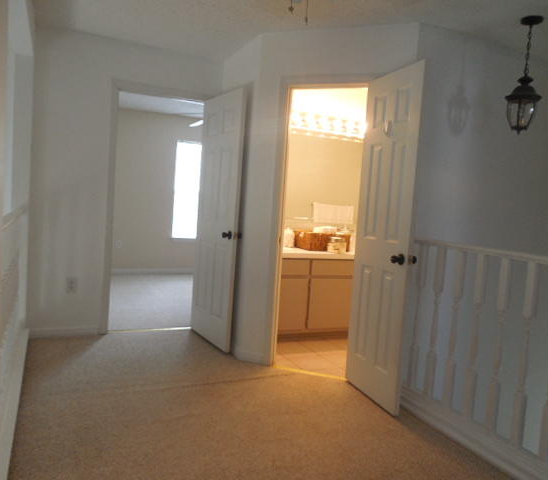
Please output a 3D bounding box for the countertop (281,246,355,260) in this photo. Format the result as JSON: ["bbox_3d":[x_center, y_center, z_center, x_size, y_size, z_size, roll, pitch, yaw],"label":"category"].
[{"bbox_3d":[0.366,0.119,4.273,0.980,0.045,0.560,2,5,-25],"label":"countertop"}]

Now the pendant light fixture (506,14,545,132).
[{"bbox_3d":[1.563,-1.005,2.869,0.220,0.692,0.220,2,5,-25],"label":"pendant light fixture"}]

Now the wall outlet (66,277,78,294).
[{"bbox_3d":[-1.657,0.374,3.792,0.077,0.122,0.010,2,5,-25],"label":"wall outlet"}]

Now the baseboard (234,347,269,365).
[{"bbox_3d":[-0.155,0.879,3.517,0.250,0.092,0.018,5,5,20],"label":"baseboard"}]

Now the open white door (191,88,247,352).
[{"bbox_3d":[-0.475,-0.156,3.841,0.037,2.033,0.700,1,6,-33],"label":"open white door"}]

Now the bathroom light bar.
[{"bbox_3d":[0.557,-1.102,4.481,0.950,0.140,0.120,2,5,-25],"label":"bathroom light bar"}]

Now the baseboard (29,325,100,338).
[{"bbox_3d":[-1.724,0.754,3.809,0.540,0.088,0.016,2,5,-25],"label":"baseboard"}]

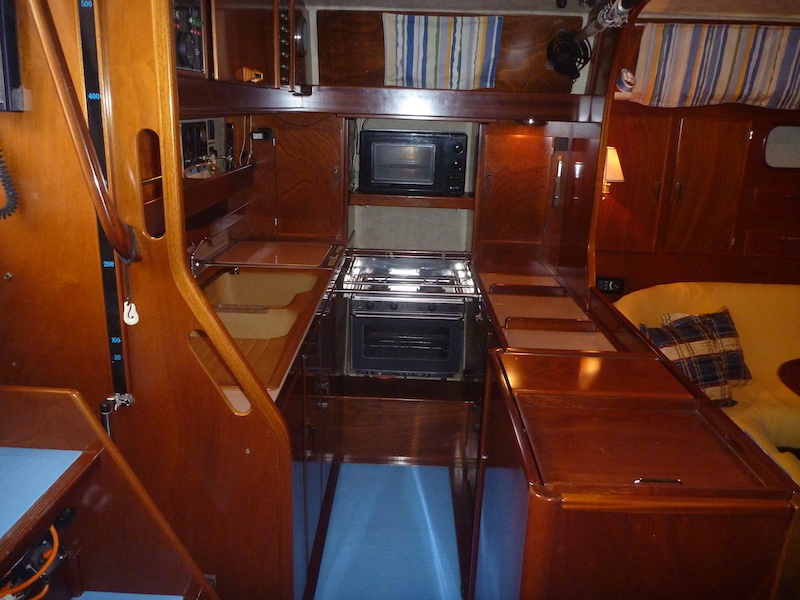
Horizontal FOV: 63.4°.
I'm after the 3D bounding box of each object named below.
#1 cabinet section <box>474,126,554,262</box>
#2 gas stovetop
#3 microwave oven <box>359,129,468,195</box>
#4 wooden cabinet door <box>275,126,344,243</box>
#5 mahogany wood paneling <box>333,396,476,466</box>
[{"bbox_3d":[0.510,-0.486,2.973,0.325,0.600,0.040,2,16,0],"label":"cabinet section"},{"bbox_3d":[0.046,-0.110,2.844,0.530,0.100,0.460,2,16,0],"label":"gas stovetop"},{"bbox_3d":[0.065,-0.672,3.138,0.485,0.280,0.350,2,16,0],"label":"microwave oven"},{"bbox_3d":[-0.411,-0.532,2.972,0.310,0.510,0.040,2,16,0],"label":"wooden cabinet door"},{"bbox_3d":[0.016,0.560,2.770,0.580,0.310,0.040,2,16,0],"label":"mahogany wood paneling"}]

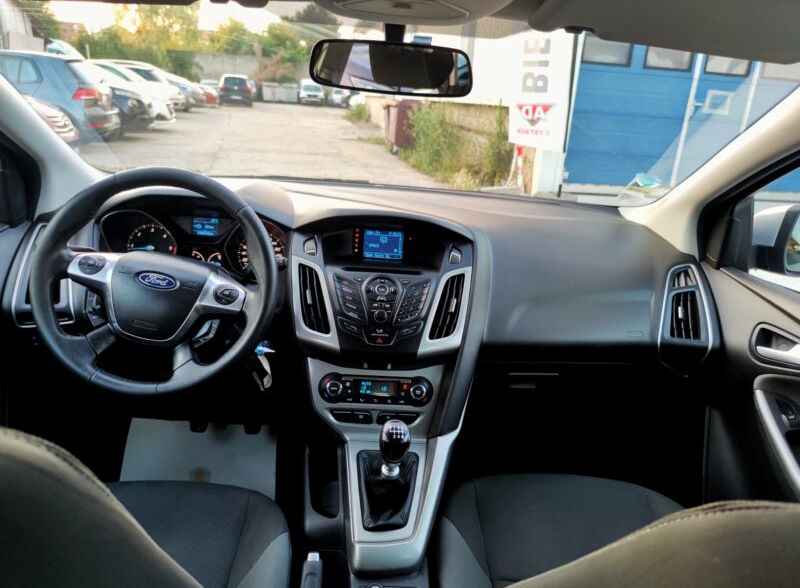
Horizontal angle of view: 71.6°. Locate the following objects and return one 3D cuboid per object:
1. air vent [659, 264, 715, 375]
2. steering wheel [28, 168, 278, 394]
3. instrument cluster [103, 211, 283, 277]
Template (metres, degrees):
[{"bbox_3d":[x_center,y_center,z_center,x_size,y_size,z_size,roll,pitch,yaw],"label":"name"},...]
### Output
[{"bbox_3d":[0.610,0.054,1.180,0.110,0.225,0.060,5,1,2],"label":"air vent"},{"bbox_3d":[-0.394,-0.023,0.914,0.375,0.370,0.100,14,-10,-8],"label":"steering wheel"},{"bbox_3d":[-0.411,-0.107,1.115,0.360,0.147,0.080,2,1,-6],"label":"instrument cluster"}]

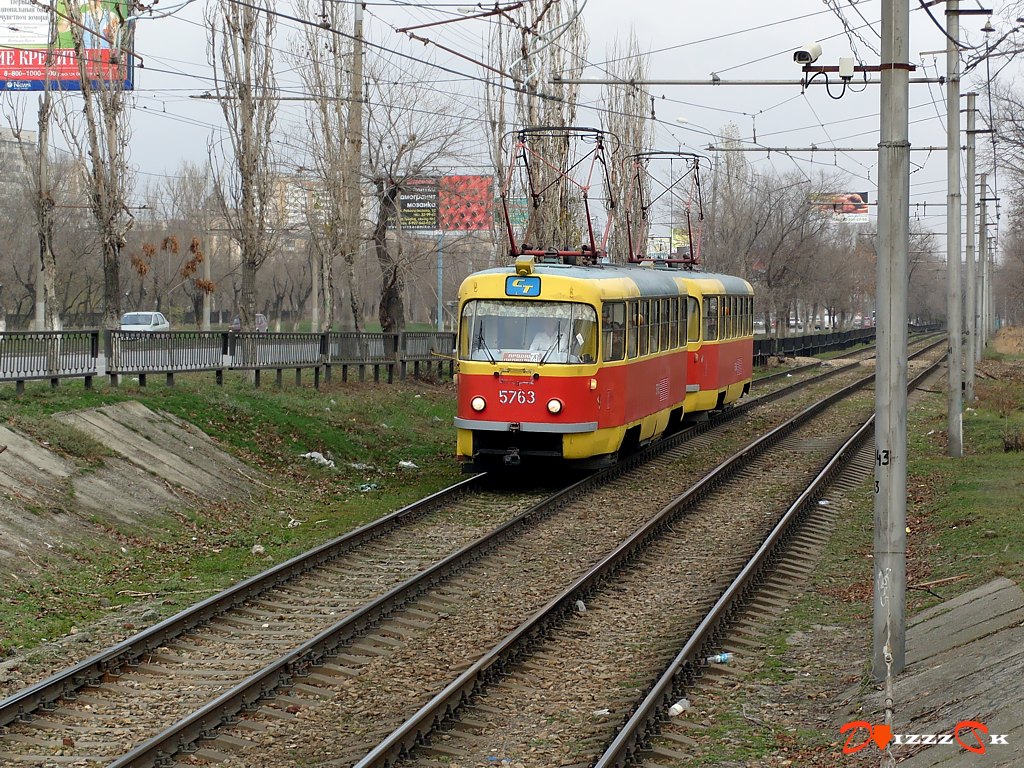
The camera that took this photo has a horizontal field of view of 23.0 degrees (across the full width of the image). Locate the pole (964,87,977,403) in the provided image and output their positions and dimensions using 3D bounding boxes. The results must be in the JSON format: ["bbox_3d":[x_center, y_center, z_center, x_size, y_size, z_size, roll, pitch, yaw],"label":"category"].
[{"bbox_3d":[12.043,-3.583,66.000,0.250,8.150,0.250,1,1,11],"label":"pole"}]

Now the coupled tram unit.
[{"bbox_3d":[2.797,-0.659,52.137,2.470,3.120,28.000,1,2,11],"label":"coupled tram unit"}]

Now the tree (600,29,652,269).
[{"bbox_3d":[4.463,-7.249,98.000,2.100,12.800,2.100,1,1,11],"label":"tree"}]

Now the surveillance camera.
[{"bbox_3d":[2.374,-2.655,20.200,0.140,0.118,0.350,1,14,22],"label":"surveillance camera"}]

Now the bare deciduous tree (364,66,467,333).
[{"bbox_3d":[-2.443,-4.201,65.000,2.800,8.100,2.700,1,1,11],"label":"bare deciduous tree"}]

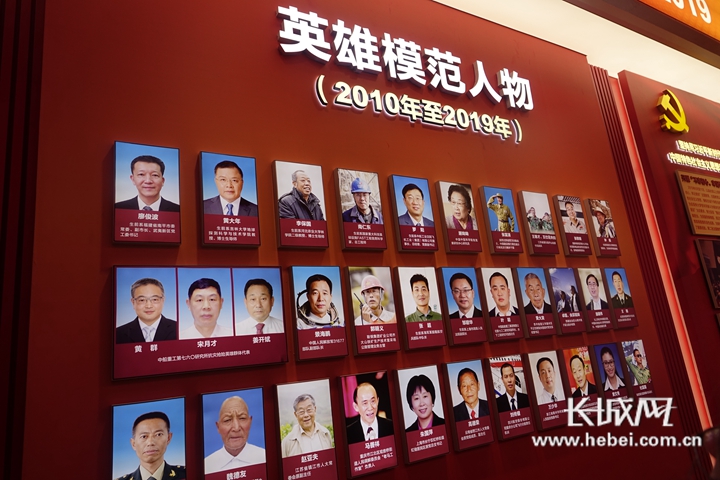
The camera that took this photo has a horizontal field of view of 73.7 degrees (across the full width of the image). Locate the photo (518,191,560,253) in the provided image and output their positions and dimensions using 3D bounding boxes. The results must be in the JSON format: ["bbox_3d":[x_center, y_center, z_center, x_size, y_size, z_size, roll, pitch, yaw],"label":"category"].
[{"bbox_3d":[1.287,-0.121,3.474,0.273,0.460,0.039,2,-15,-30],"label":"photo"}]

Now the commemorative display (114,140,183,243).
[{"bbox_3d":[-1.204,-0.260,2.733,0.339,0.580,0.048,2,-16,-30],"label":"commemorative display"}]

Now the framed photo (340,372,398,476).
[{"bbox_3d":[0.036,0.918,2.435,0.273,0.460,0.039,2,-15,-30],"label":"framed photo"}]

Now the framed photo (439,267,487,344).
[{"bbox_3d":[0.669,0.424,3.118,0.286,0.490,0.036,2,-16,-30],"label":"framed photo"}]

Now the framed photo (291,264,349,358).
[{"bbox_3d":[-0.219,0.389,2.602,0.286,0.490,0.036,2,-16,-30],"label":"framed photo"}]

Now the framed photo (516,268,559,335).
[{"bbox_3d":[1.263,0.447,3.463,0.286,0.490,0.036,2,-16,-30],"label":"framed photo"}]

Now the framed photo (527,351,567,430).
[{"bbox_3d":[1.293,1.026,3.305,0.286,0.490,0.036,2,-16,-30],"label":"framed photo"}]

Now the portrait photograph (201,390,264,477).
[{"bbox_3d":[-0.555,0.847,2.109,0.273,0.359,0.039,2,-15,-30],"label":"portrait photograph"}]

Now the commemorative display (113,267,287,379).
[{"bbox_3d":[-0.875,0.436,2.719,0.930,0.580,0.048,2,-16,-30],"label":"commemorative display"}]

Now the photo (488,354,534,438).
[{"bbox_3d":[0.979,1.014,3.122,0.286,0.490,0.036,2,-16,-30],"label":"photo"}]

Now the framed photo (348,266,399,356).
[{"bbox_3d":[0.091,0.474,3.277,0.339,0.580,0.048,2,-16,-30],"label":"framed photo"}]

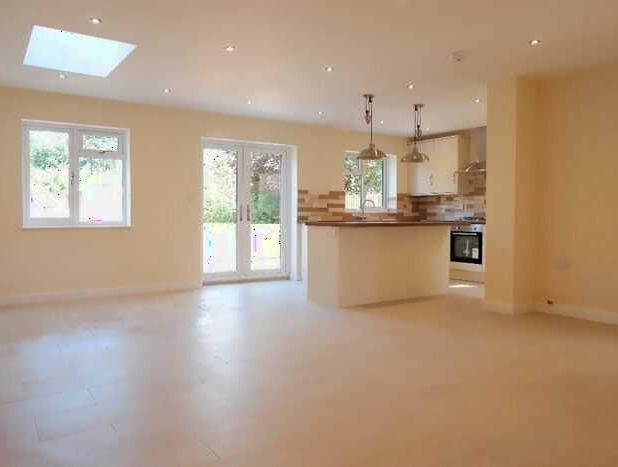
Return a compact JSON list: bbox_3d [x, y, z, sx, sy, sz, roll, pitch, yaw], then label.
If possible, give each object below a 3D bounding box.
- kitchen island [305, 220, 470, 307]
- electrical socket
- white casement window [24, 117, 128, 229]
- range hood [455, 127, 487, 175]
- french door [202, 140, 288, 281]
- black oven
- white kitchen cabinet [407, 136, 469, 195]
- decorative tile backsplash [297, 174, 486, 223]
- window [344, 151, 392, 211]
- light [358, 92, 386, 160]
[{"bbox_3d":[1.026,0.329,5.910,2.137,0.916,0.729,-1,2,-33],"label":"kitchen island"},{"bbox_3d":[2.514,0.298,4.637,0.015,0.094,0.146,-1,2,-33],"label":"electrical socket"},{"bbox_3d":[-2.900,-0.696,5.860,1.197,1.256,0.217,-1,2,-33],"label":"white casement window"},{"bbox_3d":[2.715,-1.344,7.362,0.492,0.768,0.611,-1,2,-33],"label":"range hood"},{"bbox_3d":[-0.996,-0.314,7.251,1.527,2.123,0.108,-1,2,-33],"label":"french door"},{"bbox_3d":[2.650,0.146,7.373,0.552,0.616,0.601,-1,2,-33],"label":"black oven"},{"bbox_3d":[2.268,-1.143,8.224,0.315,0.951,1.172,-1,2,-33],"label":"white kitchen cabinet"},{"bbox_3d":[1.412,-0.564,7.402,2.669,0.788,1.756,-1,2,-33],"label":"decorative tile backsplash"},{"bbox_3d":[0.988,-0.897,8.429,1.209,1.044,0.158,-1,2,-33],"label":"window"},{"bbox_3d":[0.741,-1.265,5.564,0.325,0.749,0.325,0,2,0],"label":"light"}]

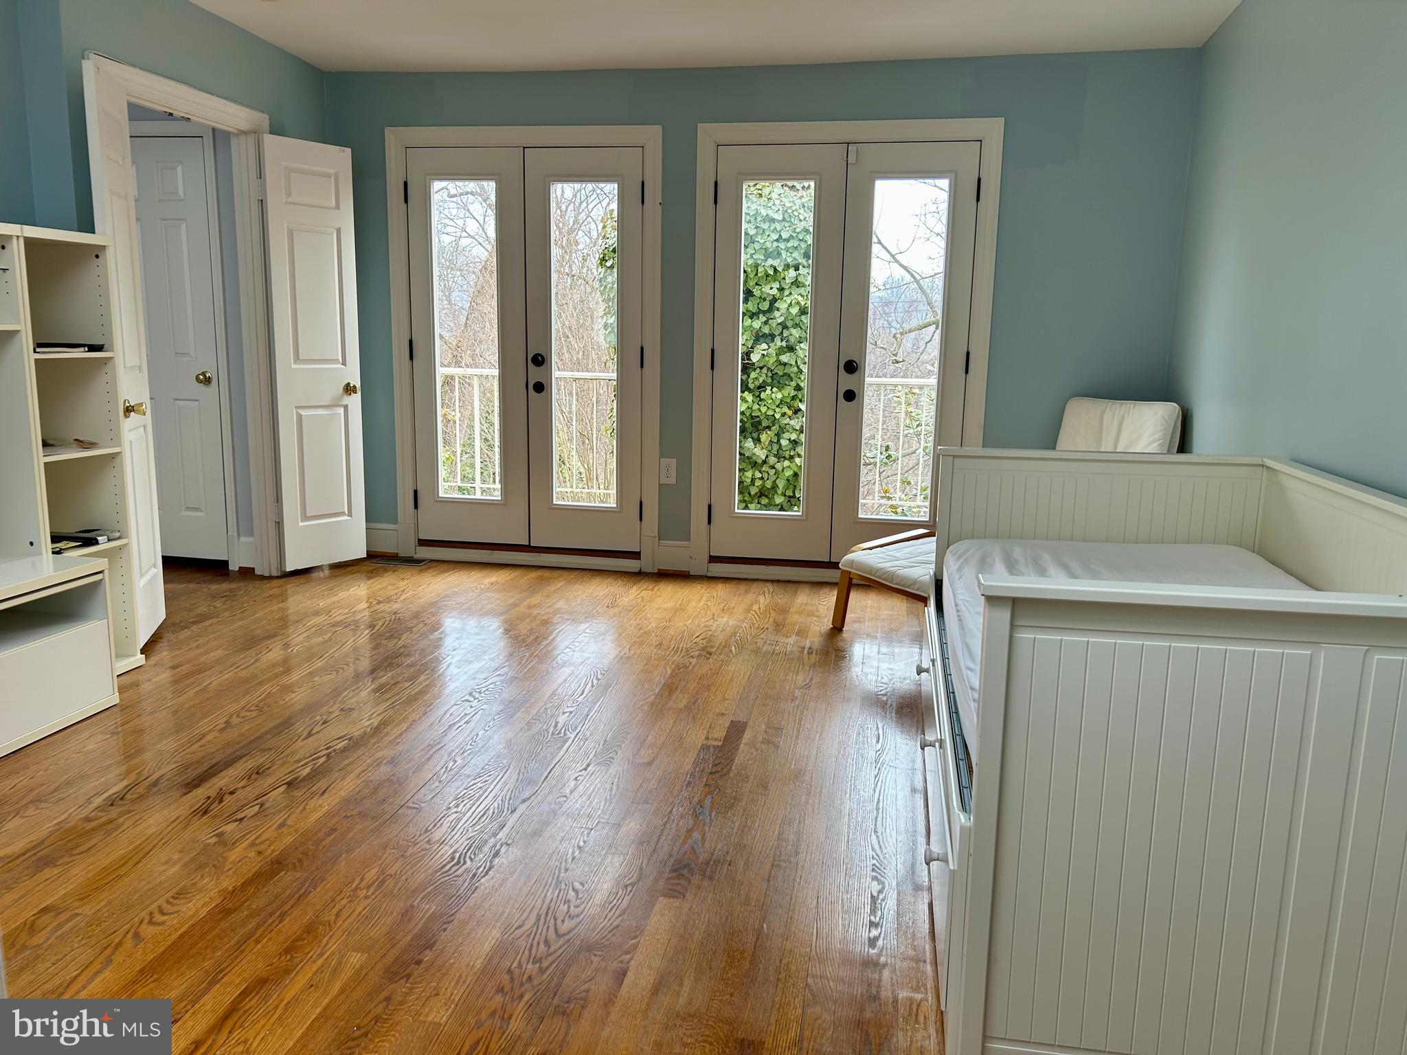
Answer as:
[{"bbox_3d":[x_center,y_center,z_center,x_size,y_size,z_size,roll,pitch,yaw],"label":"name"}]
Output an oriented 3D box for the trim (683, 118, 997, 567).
[{"bbox_3d":[0.645,-0.802,5.075,1.409,2.193,0.050,3,10,10],"label":"trim"}]

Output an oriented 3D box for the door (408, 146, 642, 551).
[{"bbox_3d":[-0.899,-0.890,5.379,1.218,1.991,0.050,3,10,10],"label":"door"}]

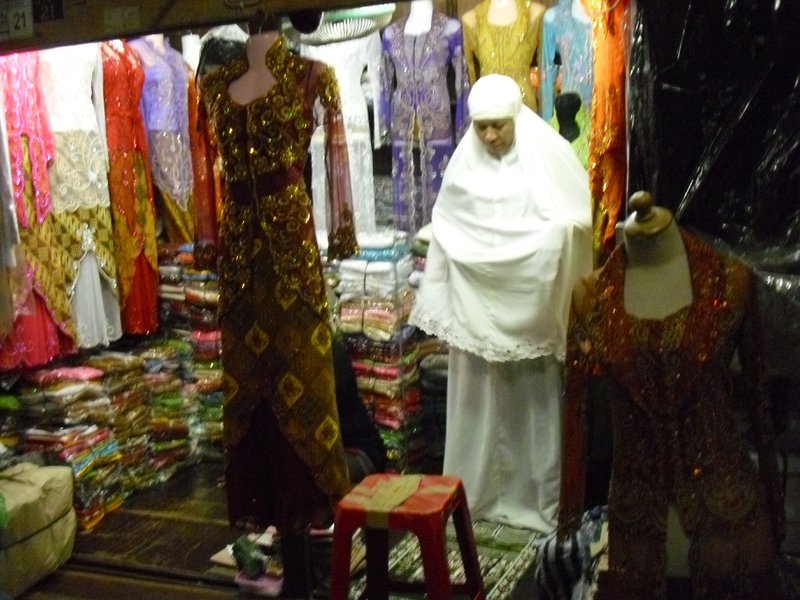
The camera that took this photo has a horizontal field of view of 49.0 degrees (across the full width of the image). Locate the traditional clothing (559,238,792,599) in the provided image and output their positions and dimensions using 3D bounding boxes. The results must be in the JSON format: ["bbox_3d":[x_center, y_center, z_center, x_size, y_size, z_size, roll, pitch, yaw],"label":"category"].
[{"bbox_3d":[0.568,0.276,1.830,0.440,0.830,0.270,1,6,25],"label":"traditional clothing"}]

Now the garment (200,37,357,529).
[{"bbox_3d":[-0.338,-0.045,2.420,0.430,1.340,0.290,1,5,17],"label":"garment"}]

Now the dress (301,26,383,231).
[{"bbox_3d":[-0.293,-0.819,4.400,0.420,1.050,0.260,0,5,16],"label":"dress"}]

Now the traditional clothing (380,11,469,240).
[{"bbox_3d":[0.119,-0.845,4.250,0.430,1.050,0.250,0,5,15],"label":"traditional clothing"}]

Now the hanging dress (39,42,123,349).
[{"bbox_3d":[-1.383,-0.461,3.800,0.350,1.310,0.280,-4,6,-32],"label":"hanging dress"}]

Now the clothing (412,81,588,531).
[{"bbox_3d":[0.344,0.018,2.950,0.580,1.490,0.420,1,5,18],"label":"clothing"}]

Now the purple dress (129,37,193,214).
[{"bbox_3d":[-1.159,-0.859,4.250,0.320,0.790,0.230,-4,6,-32],"label":"purple dress"}]

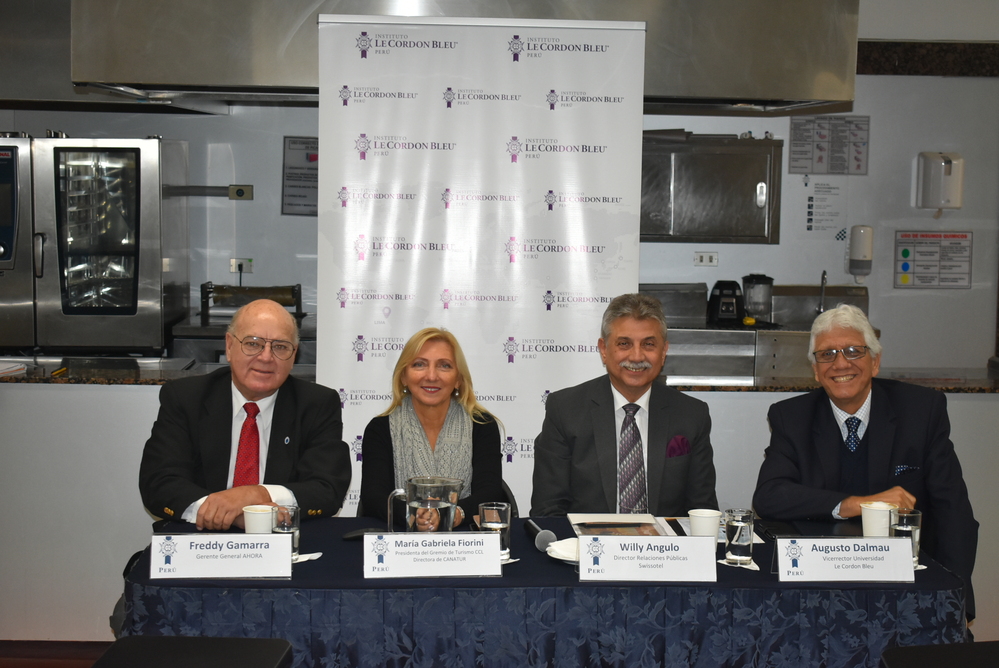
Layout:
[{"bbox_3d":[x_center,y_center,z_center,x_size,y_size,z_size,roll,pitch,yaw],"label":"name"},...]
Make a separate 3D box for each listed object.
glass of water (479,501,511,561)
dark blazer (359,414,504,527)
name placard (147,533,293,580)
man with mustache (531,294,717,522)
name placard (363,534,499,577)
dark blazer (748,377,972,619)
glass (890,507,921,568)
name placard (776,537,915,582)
[{"bbox_3d":[-0.009,0.454,3.647,0.072,0.121,0.072,1,5,-3],"label":"glass of water"},{"bbox_3d":[-0.178,0.462,4.144,0.400,0.510,0.360,1,6,0],"label":"dark blazer"},{"bbox_3d":[-0.599,0.478,3.436,0.303,0.092,0.076,1,5,-3],"label":"name placard"},{"bbox_3d":[0.319,0.555,4.103,0.510,1.300,0.760,1,6,0],"label":"man with mustache"},{"bbox_3d":[-0.145,0.482,3.483,0.303,0.092,0.076,1,5,-5],"label":"name placard"},{"bbox_3d":[0.962,0.428,4.159,0.570,0.620,0.420,2,6,6],"label":"dark blazer"},{"bbox_3d":[0.931,0.464,3.620,0.071,0.124,0.071,0,6,-4],"label":"glass"},{"bbox_3d":[0.761,0.496,3.505,0.303,0.092,0.076,1,5,-3],"label":"name placard"}]

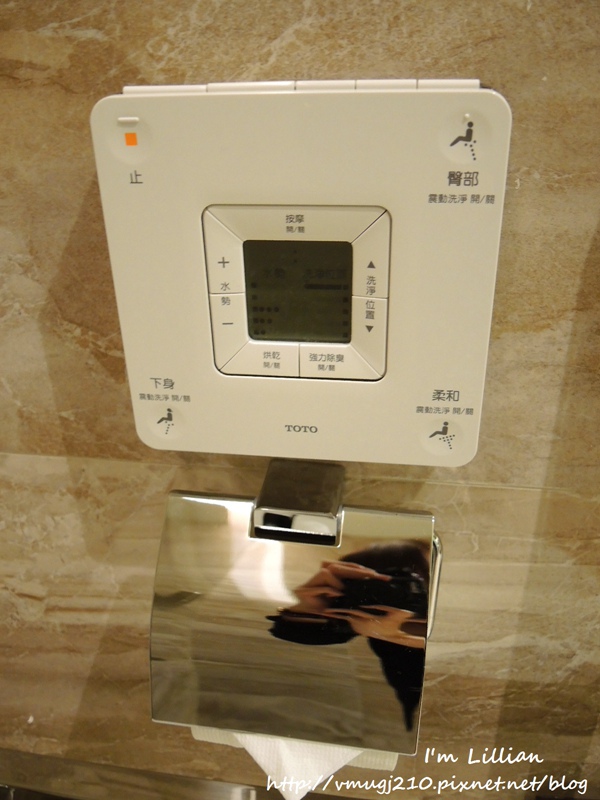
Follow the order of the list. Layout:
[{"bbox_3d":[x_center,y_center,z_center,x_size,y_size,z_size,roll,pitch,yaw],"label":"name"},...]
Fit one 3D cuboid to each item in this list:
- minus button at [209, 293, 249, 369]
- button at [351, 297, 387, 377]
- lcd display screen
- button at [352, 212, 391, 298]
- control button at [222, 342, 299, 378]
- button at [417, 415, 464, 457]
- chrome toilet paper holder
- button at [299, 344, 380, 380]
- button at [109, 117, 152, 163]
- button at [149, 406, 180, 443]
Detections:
[{"bbox_3d":[-0.033,-0.032,0.332,0.018,0.039,0.004,3,27,8],"label":"minus button"},{"bbox_3d":[0.032,-0.028,0.322,0.017,0.040,0.004,3,27,8],"label":"button"},{"bbox_3d":[-0.001,-0.049,0.317,0.049,0.048,0.003,3,27,8],"label":"lcd display screen"},{"bbox_3d":[0.031,-0.064,0.304,0.017,0.039,0.004,3,27,8],"label":"button"},{"bbox_3d":[-0.020,-0.020,0.335,0.040,0.018,0.004,3,27,8],"label":"control button"},{"bbox_3d":[0.070,0.018,0.339,0.021,0.021,0.003,3,27,8],"label":"button"},{"bbox_3d":[0.001,0.103,0.366,0.140,0.102,0.102,3,27,8],"label":"chrome toilet paper holder"},{"bbox_3d":[0.019,-0.018,0.329,0.040,0.018,0.004,3,27,8],"label":"button"},{"bbox_3d":[-0.073,-0.112,0.297,0.021,0.021,0.003,3,27,8],"label":"button"},{"bbox_3d":[-0.069,0.012,0.360,0.020,0.020,0.003,3,27,8],"label":"button"}]

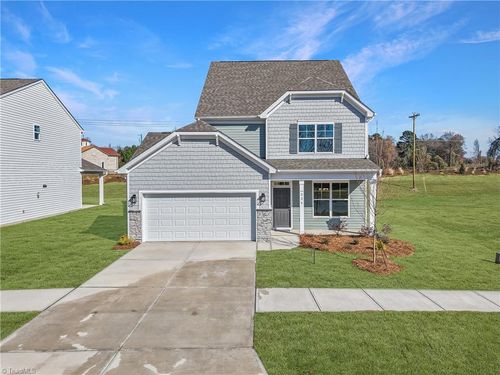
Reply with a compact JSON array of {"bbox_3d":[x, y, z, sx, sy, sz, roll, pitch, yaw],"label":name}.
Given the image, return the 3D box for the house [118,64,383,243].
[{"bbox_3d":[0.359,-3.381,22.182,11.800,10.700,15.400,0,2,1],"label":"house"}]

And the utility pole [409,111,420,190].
[{"bbox_3d":[24.658,-5.497,52.000,0.350,11.430,2.400,-1,2,-14],"label":"utility pole"}]

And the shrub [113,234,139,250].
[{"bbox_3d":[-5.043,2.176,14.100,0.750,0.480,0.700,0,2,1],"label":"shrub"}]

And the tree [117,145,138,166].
[{"bbox_3d":[-29.298,-6.987,85.000,6.500,7.600,6.500,0,2,1],"label":"tree"}]

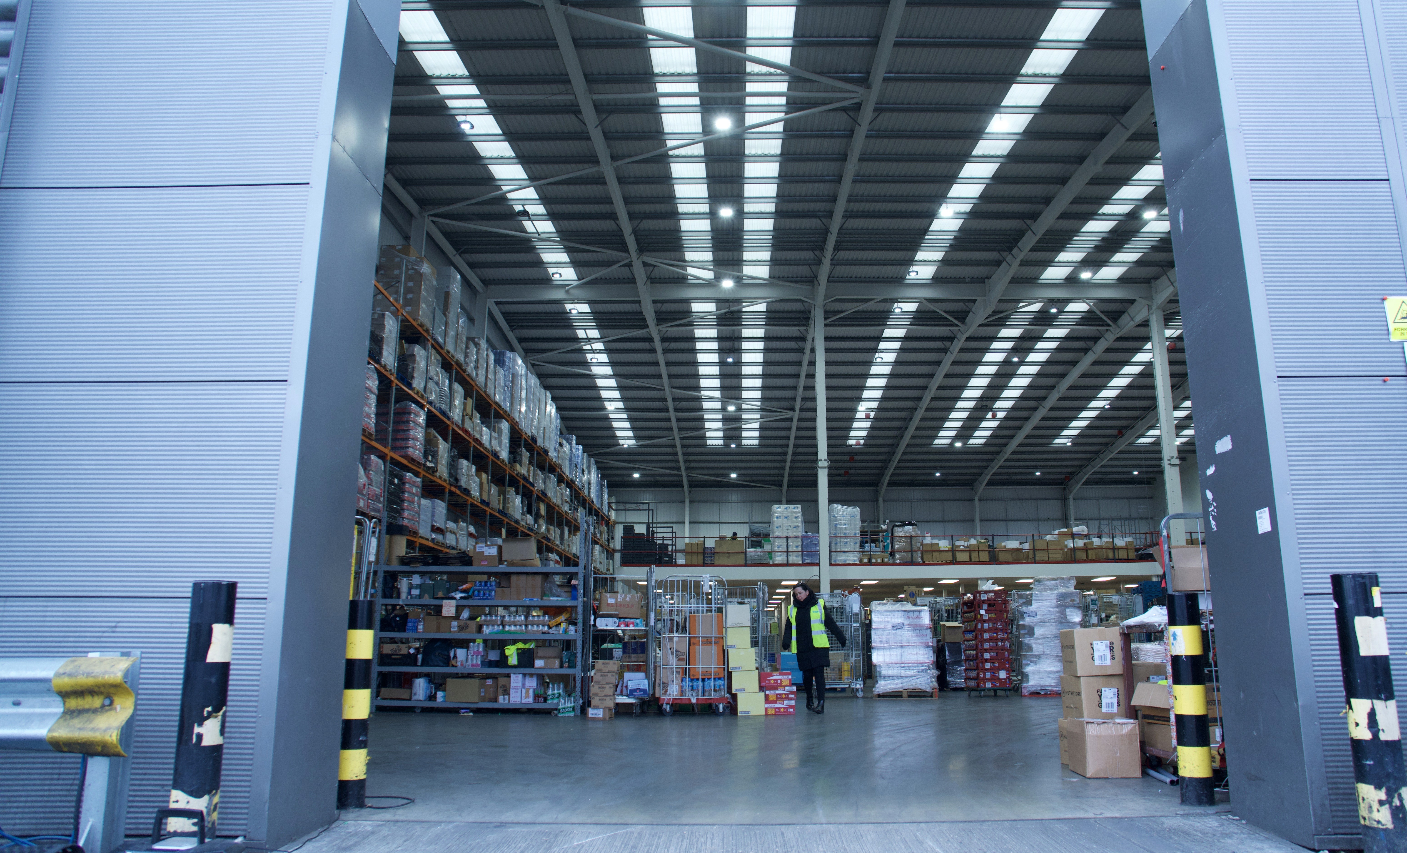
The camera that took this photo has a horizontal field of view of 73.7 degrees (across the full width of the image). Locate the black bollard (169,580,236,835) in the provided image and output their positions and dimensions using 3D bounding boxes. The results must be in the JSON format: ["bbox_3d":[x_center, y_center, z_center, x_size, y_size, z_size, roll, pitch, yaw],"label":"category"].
[{"bbox_3d":[-2.038,1.209,3.800,0.170,1.139,0.170,0,-13,1],"label":"black bollard"}]

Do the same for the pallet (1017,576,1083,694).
[{"bbox_3d":[5.775,3.519,15.697,0.970,1.933,1.050,-3,-13,15],"label":"pallet"}]

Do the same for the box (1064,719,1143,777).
[{"bbox_3d":[2.823,2.267,6.654,0.381,0.375,0.390,0,-13,2],"label":"box"}]

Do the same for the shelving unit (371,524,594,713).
[{"bbox_3d":[-2.812,2.425,12.294,2.592,2.538,0.850,0,-13,1],"label":"shelving unit"}]

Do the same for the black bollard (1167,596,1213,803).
[{"bbox_3d":[2.911,1.611,5.609,0.176,1.195,0.176,0,-13,1],"label":"black bollard"}]

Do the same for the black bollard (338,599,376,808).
[{"bbox_3d":[-2.035,1.628,5.514,0.150,1.165,0.150,0,-13,1],"label":"black bollard"}]

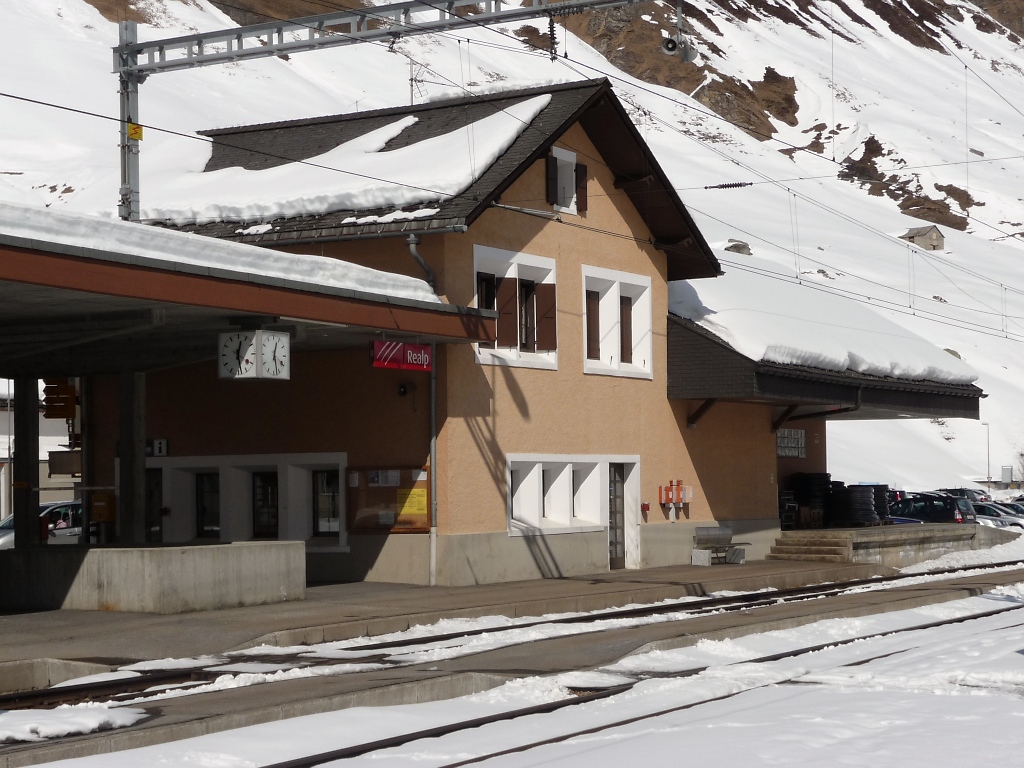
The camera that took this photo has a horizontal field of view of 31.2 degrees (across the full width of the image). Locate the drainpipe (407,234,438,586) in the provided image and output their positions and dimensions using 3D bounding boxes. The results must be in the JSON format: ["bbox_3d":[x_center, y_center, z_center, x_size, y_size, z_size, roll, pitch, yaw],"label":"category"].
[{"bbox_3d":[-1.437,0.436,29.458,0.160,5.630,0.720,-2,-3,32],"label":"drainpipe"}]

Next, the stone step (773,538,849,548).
[{"bbox_3d":[6.675,3.510,40.463,1.720,0.160,0.310,-2,-3,32],"label":"stone step"}]

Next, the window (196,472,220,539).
[{"bbox_3d":[-5.352,2.164,32.656,0.700,1.180,0.120,-2,-3,32],"label":"window"}]

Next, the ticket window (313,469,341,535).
[{"bbox_3d":[-3.125,2.031,31.292,0.700,1.150,0.120,-2,-3,32],"label":"ticket window"}]

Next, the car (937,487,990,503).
[{"bbox_3d":[22.485,6.300,97.000,4.500,1.650,1.800,-3,-4,43],"label":"car"}]

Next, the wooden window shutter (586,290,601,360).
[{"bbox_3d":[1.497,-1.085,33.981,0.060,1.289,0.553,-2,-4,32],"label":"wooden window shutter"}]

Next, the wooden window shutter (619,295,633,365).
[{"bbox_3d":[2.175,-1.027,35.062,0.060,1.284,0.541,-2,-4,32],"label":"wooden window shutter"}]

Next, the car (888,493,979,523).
[{"bbox_3d":[15.280,5.046,70.000,4.500,1.540,1.750,-3,-4,43],"label":"car"}]

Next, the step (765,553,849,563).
[{"bbox_3d":[6.383,3.807,39.971,1.720,0.151,0.310,-2,-3,32],"label":"step"}]

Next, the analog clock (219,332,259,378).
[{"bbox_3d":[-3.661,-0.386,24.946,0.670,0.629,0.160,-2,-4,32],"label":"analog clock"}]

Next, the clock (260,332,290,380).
[{"bbox_3d":[-3.282,-0.383,25.100,0.130,0.640,0.650,-2,-3,32],"label":"clock"}]

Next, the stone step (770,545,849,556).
[{"bbox_3d":[6.530,3.659,40.219,1.720,0.167,0.310,-2,-3,32],"label":"stone step"}]

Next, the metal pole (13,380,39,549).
[{"bbox_3d":[-7.655,1.508,28.923,0.300,3.211,0.220,-2,-4,32],"label":"metal pole"}]

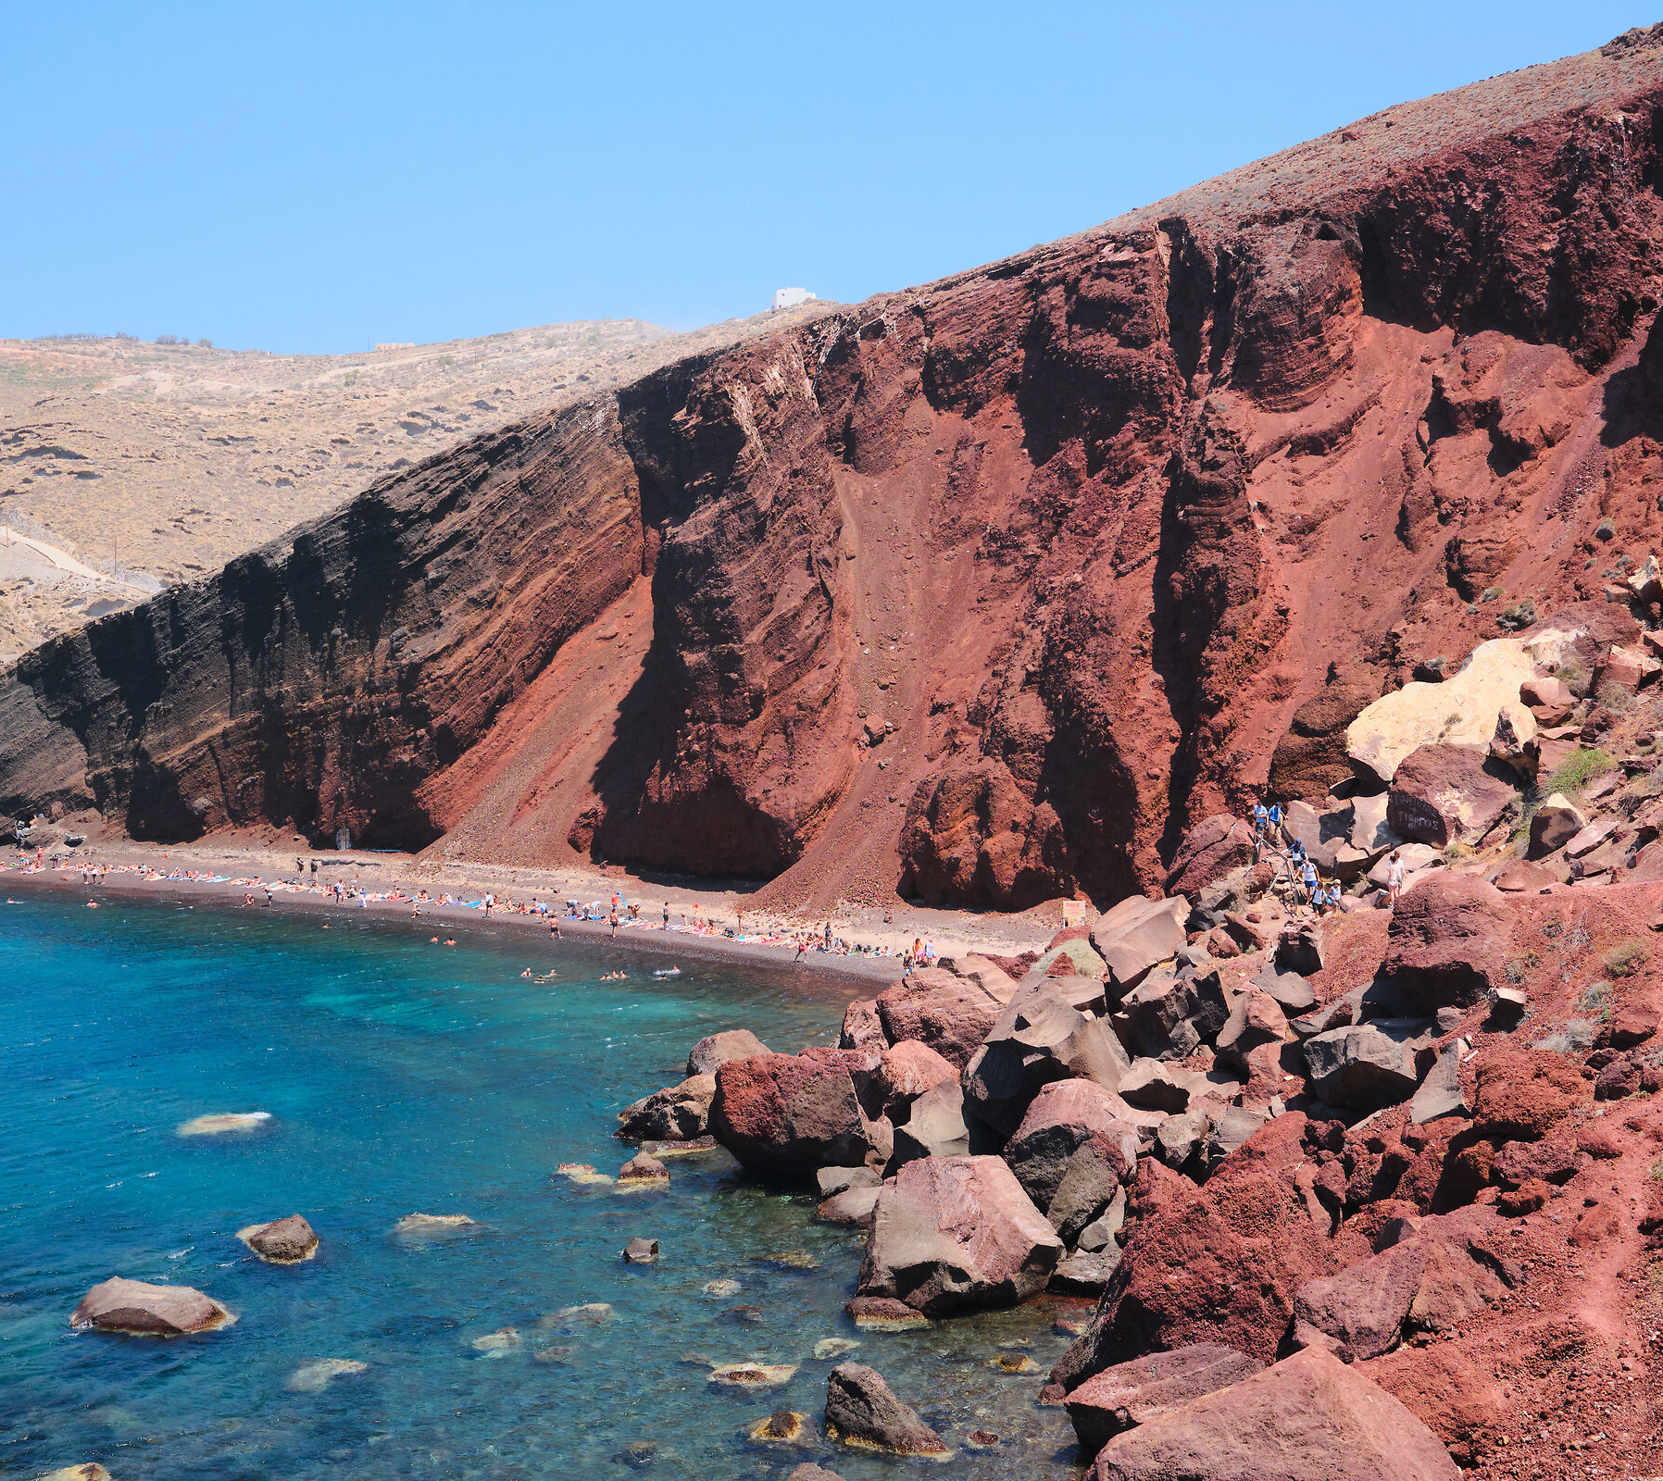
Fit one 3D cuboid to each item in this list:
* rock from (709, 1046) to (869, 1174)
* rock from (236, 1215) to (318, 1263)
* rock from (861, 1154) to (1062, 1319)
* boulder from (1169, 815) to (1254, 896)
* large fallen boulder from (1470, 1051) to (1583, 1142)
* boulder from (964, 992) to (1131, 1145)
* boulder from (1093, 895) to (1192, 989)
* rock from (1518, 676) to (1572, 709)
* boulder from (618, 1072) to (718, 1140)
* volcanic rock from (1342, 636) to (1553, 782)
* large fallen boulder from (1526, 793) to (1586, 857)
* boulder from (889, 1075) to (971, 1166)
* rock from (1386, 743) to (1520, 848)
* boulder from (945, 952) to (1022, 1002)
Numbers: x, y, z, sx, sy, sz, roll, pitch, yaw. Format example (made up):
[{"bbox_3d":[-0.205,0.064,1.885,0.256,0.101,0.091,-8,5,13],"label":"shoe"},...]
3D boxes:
[{"bbox_3d":[-1.128,10.494,61.000,4.400,3.400,4.000,0,-1,-1],"label":"rock"},{"bbox_3d":[-13.485,12.136,52.600,1.950,1.080,1.500,0,0,-14],"label":"rock"},{"bbox_3d":[3.106,12.126,53.300,4.900,3.500,4.200,0,1,3],"label":"rock"},{"bbox_3d":[14.112,4.277,80.000,3.280,3.030,2.900,0,0,10],"label":"boulder"},{"bbox_3d":[15.469,7.911,48.000,2.460,1.930,2.200,0,0,18],"label":"large fallen boulder"},{"bbox_3d":[6.155,9.344,61.500,4.500,4.000,4.200,0,-1,6],"label":"boulder"},{"bbox_3d":[11.407,7.413,79.500,3.500,3.200,3.300,0,-1,8],"label":"boulder"},{"bbox_3d":[26.463,-1.768,80.000,1.900,1.200,1.500,0,-1,18],"label":"rock"},{"bbox_3d":[-5.129,11.677,69.000,3.260,2.080,2.600,0,0,-4],"label":"boulder"},{"bbox_3d":[21.622,-1.069,76.000,7.000,4.870,5.000,0,0,16],"label":"volcanic rock"},{"bbox_3d":[22.654,2.659,67.500,1.800,1.900,1.800,0,-1,19],"label":"large fallen boulder"},{"bbox_3d":[2.635,10.057,57.000,2.100,2.300,2.100,0,-1,3],"label":"boulder"},{"bbox_3d":[21.871,1.955,76.000,4.500,3.400,4.000,0,-1,16],"label":"rock"},{"bbox_3d":[6.543,10.281,92.000,3.480,2.270,2.800,0,0,4],"label":"boulder"}]

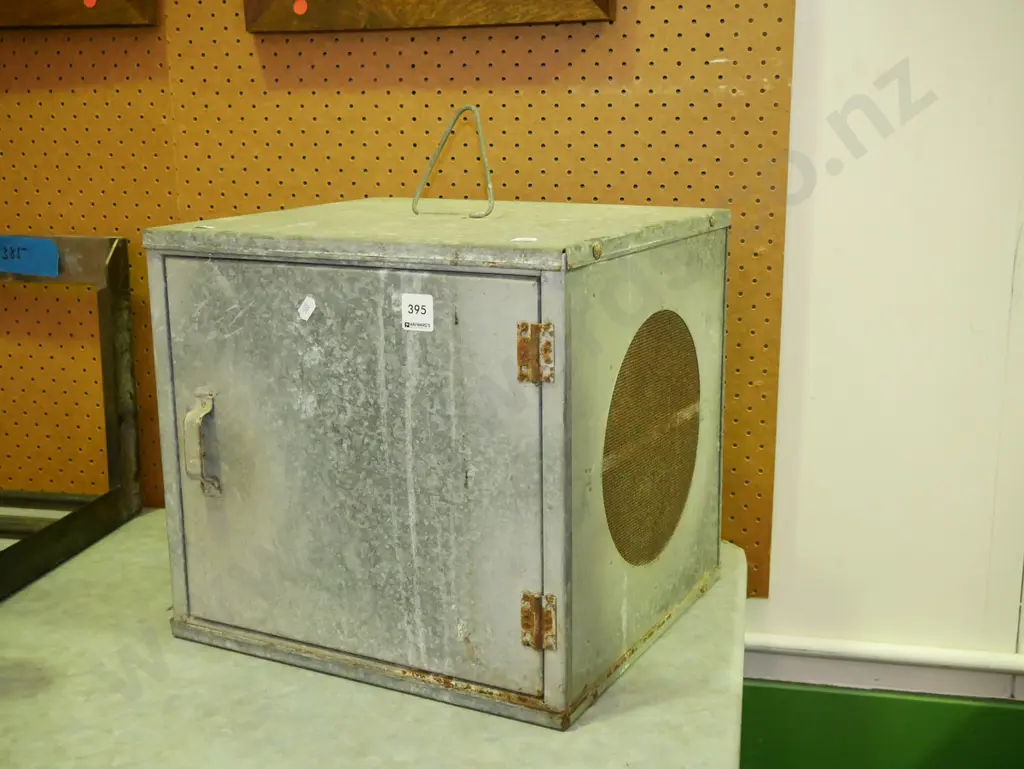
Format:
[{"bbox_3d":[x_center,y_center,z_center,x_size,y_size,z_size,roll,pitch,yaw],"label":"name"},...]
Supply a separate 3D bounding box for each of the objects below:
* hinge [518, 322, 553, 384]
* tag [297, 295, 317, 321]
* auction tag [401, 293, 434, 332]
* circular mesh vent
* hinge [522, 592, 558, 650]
[{"bbox_3d":[0.017,-0.022,0.910,0.029,0.042,0.006,6,14,28],"label":"hinge"},{"bbox_3d":[-0.150,-0.056,0.952,0.011,0.020,0.001,43,28,14],"label":"tag"},{"bbox_3d":[-0.066,-0.050,0.907,0.025,0.026,0.001,6,14,27],"label":"auction tag"},{"bbox_3d":[0.119,0.043,1.075,0.004,0.204,0.208,6,14,28],"label":"circular mesh vent"},{"bbox_3d":[0.018,0.166,0.908,0.028,0.040,0.006,6,14,27],"label":"hinge"}]

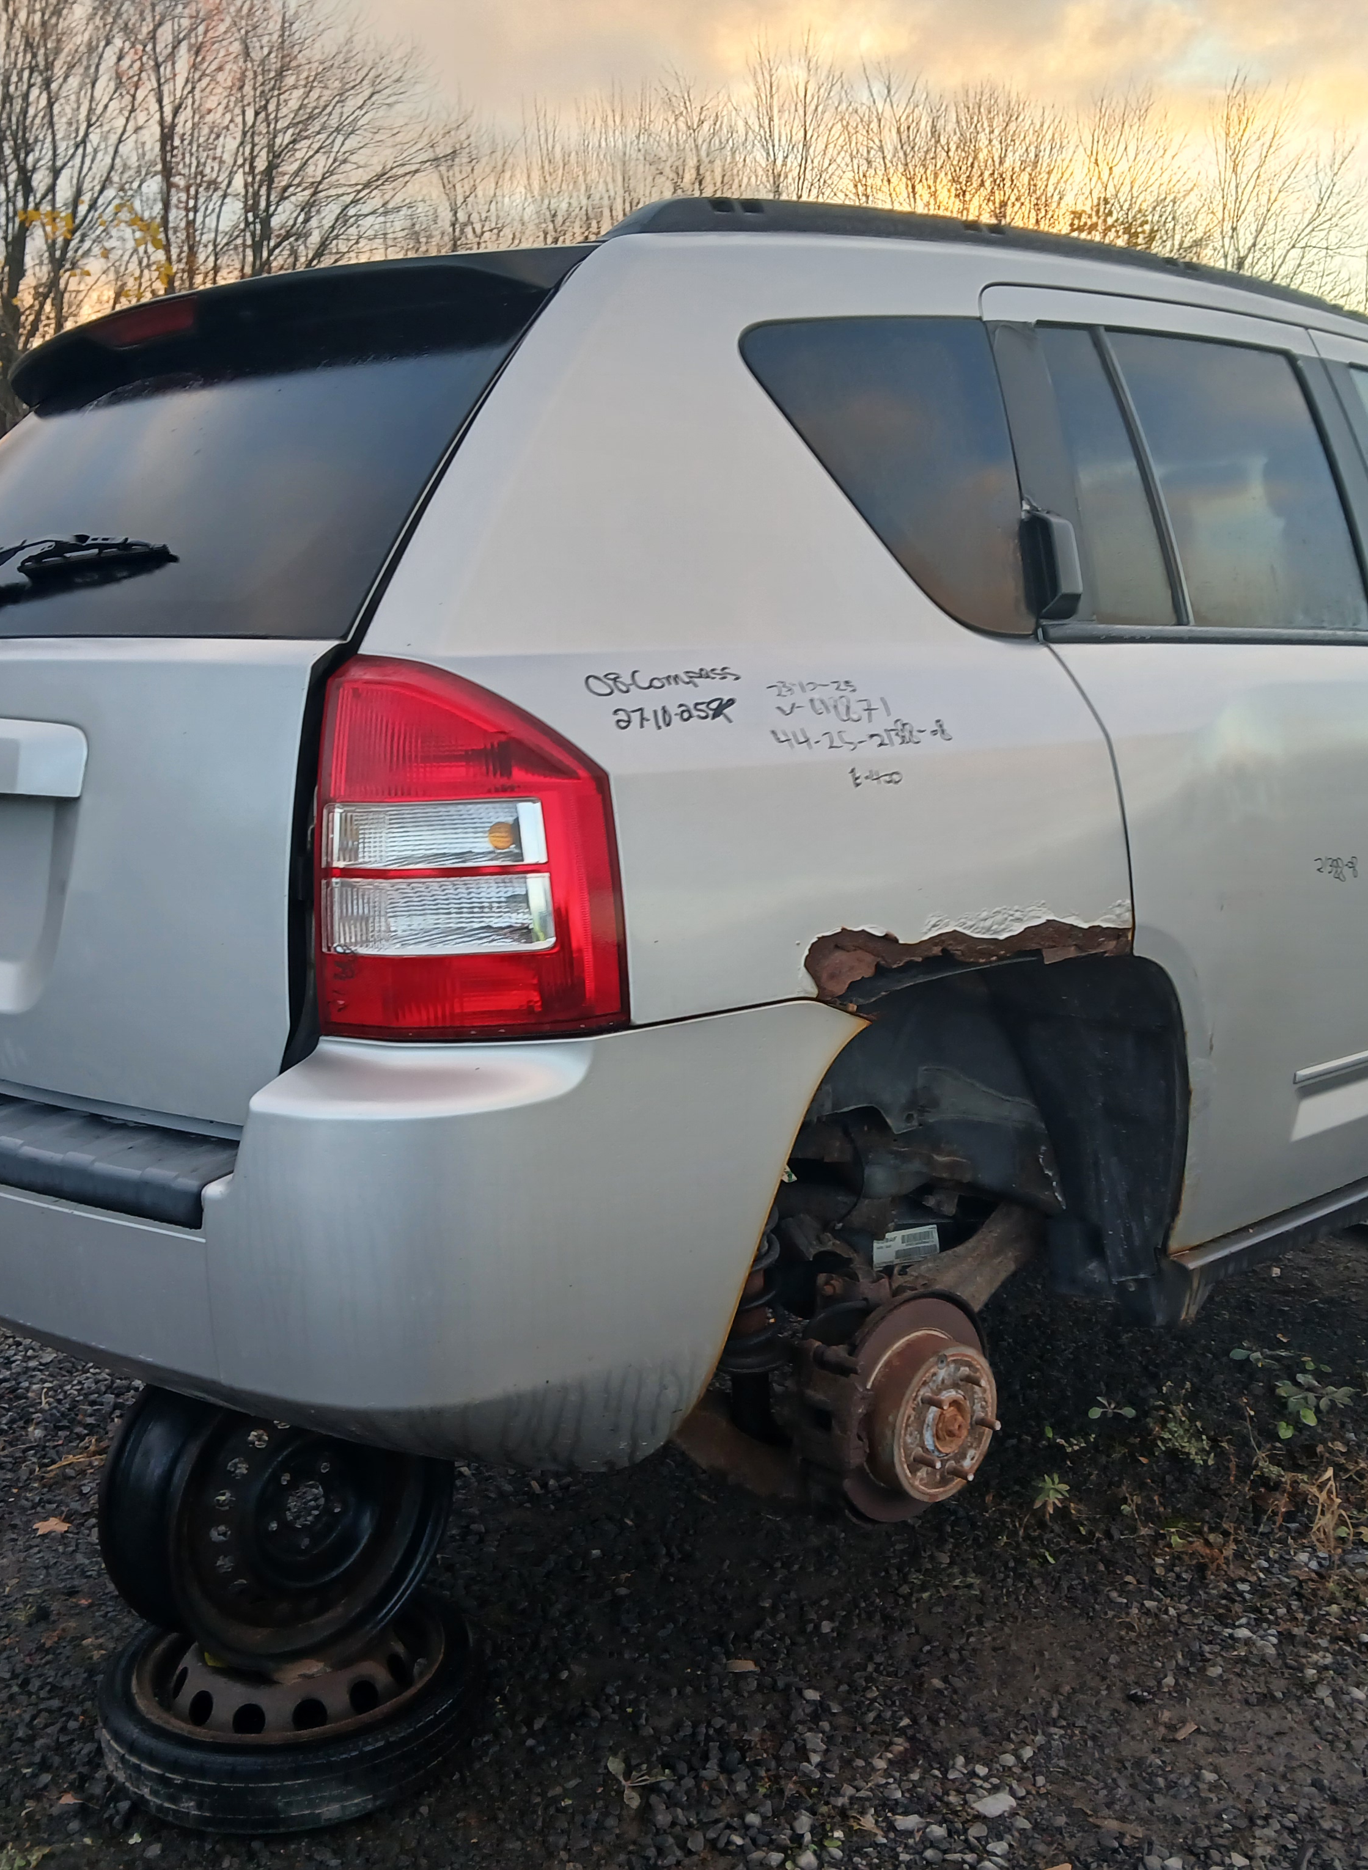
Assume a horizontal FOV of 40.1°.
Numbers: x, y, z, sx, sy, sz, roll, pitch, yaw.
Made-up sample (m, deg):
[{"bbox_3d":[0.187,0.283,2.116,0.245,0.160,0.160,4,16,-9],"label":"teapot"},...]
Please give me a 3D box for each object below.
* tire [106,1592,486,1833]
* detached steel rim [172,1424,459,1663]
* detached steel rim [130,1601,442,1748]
[{"bbox_3d":[-0.533,1.036,2.555,0.530,0.120,0.530,-1,8,0],"label":"tire"},{"bbox_3d":[-0.540,0.755,2.541,0.410,0.410,0.185,-9,13,-38],"label":"detached steel rim"},{"bbox_3d":[-0.533,1.042,2.555,0.415,0.130,0.415,-1,8,0],"label":"detached steel rim"}]

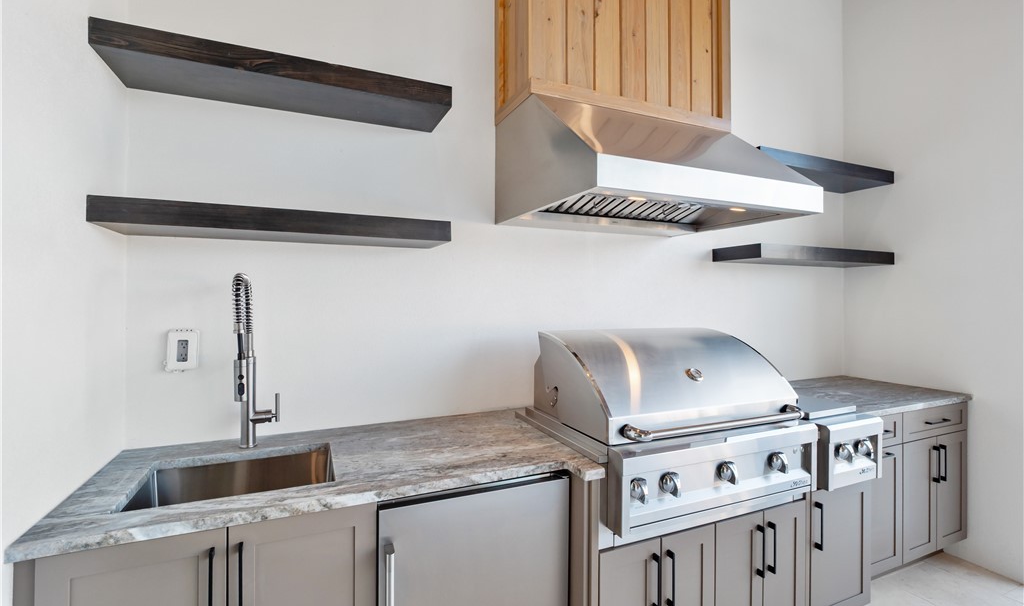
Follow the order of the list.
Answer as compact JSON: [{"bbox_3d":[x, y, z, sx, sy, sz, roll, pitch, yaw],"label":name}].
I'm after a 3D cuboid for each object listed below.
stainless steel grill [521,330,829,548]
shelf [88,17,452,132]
[{"bbox_3d":[0.615,0.431,1.763,0.932,0.618,0.703,0,0,-22],"label":"stainless steel grill"},{"bbox_3d":[-0.811,-0.808,1.552,1.094,0.077,0.286,0,0,-22],"label":"shelf"}]

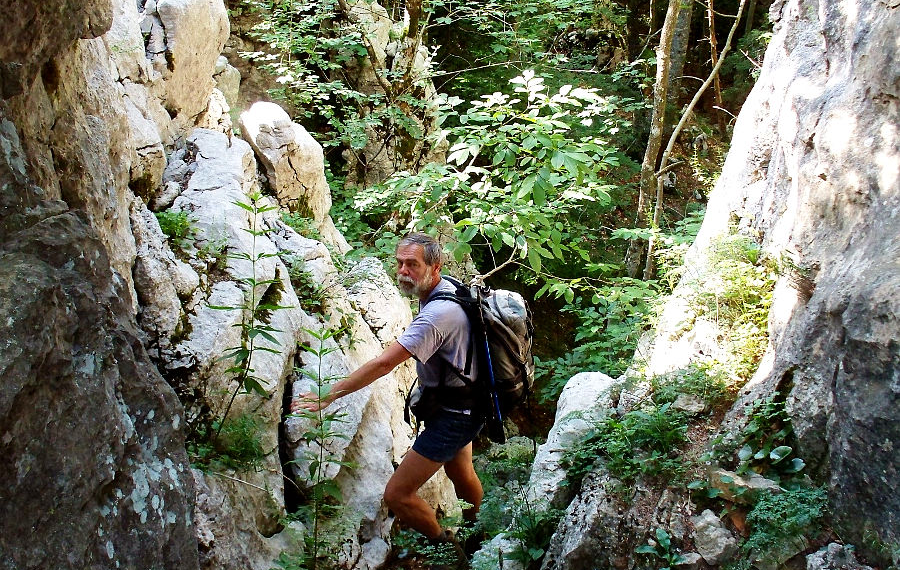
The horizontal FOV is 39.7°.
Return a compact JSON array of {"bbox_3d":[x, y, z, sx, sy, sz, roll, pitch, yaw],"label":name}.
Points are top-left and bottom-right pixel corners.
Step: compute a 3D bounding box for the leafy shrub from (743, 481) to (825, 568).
[{"bbox_3d":[1.096,0.784,4.100,0.290,0.280,0.280,0,8,0],"label":"leafy shrub"}]

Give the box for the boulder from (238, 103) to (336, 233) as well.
[{"bbox_3d":[-0.836,-0.617,6.500,0.520,0.680,0.550,0,8,0],"label":"boulder"}]

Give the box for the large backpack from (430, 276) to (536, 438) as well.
[{"bbox_3d":[0.136,0.303,5.080,0.380,0.660,0.360,-9,8,-8],"label":"large backpack"}]

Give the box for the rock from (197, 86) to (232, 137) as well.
[{"bbox_3d":[-1.189,-0.881,6.300,0.180,0.250,0.200,0,8,0],"label":"rock"}]

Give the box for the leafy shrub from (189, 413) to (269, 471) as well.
[{"bbox_3d":[-0.781,0.555,4.400,0.280,0.220,0.250,0,8,0],"label":"leafy shrub"}]

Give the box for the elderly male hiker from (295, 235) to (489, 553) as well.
[{"bbox_3d":[-0.253,0.467,5.050,0.800,1.420,0.520,-2,8,-11],"label":"elderly male hiker"}]

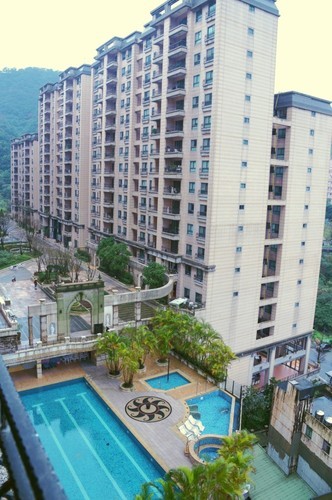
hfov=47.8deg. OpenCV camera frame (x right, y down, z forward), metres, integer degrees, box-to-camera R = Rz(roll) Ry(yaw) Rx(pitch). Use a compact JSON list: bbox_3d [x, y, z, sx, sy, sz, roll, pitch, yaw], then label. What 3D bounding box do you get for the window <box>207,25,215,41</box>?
[{"bbox_3d":[5.992,-28.696,49.320,0.200,1.480,1.450,-4,11,-31],"label":"window"}]

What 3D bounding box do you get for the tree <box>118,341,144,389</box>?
[{"bbox_3d":[-3.823,12.365,40.446,2.700,4.900,2.700,3,10,0],"label":"tree"}]

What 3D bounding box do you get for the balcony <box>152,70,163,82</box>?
[{"bbox_3d":[-1.432,-29.414,64.301,1.300,1.400,3.100,-4,12,-34],"label":"balcony"}]

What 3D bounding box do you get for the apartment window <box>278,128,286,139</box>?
[{"bbox_3d":[18.917,-18.837,60.850,0.200,1.500,1.500,-4,12,-34],"label":"apartment window"}]

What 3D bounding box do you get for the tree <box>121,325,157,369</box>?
[{"bbox_3d":[-3.180,12.530,47.799,4.300,5.800,4.300,2,10,0],"label":"tree"}]

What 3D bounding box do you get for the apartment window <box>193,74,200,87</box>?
[{"bbox_3d":[4.611,-24.924,55.320,0.200,1.600,1.500,-4,12,-34],"label":"apartment window"}]

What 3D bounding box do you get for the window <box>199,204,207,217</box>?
[{"bbox_3d":[5.351,-5.548,52.870,0.200,1.480,1.450,-4,11,-31],"label":"window"}]

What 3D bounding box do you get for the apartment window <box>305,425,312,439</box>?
[{"bbox_3d":[17.884,22.778,47.000,0.180,1.180,1.070,-2,11,-24],"label":"apartment window"}]

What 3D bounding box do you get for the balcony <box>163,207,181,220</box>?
[{"bbox_3d":[1.182,-5.940,62.782,1.500,1.550,3.699,-5,13,-34],"label":"balcony"}]

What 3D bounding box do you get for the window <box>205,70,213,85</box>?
[{"bbox_3d":[5.852,-23.059,50.033,0.200,1.480,1.450,-4,11,-31],"label":"window"}]

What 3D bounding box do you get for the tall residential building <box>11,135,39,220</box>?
[{"bbox_3d":[-47.938,-27.125,147.028,17.000,32.000,36.000,-4,12,-34],"label":"tall residential building"}]

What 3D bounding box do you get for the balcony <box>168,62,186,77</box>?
[{"bbox_3d":[1.633,-26.708,55.804,1.100,1.350,3.700,-4,11,-31],"label":"balcony"}]

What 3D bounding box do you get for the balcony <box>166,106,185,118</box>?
[{"bbox_3d":[1.729,-21.921,59.743,1.500,1.450,3.798,-5,13,-34],"label":"balcony"}]

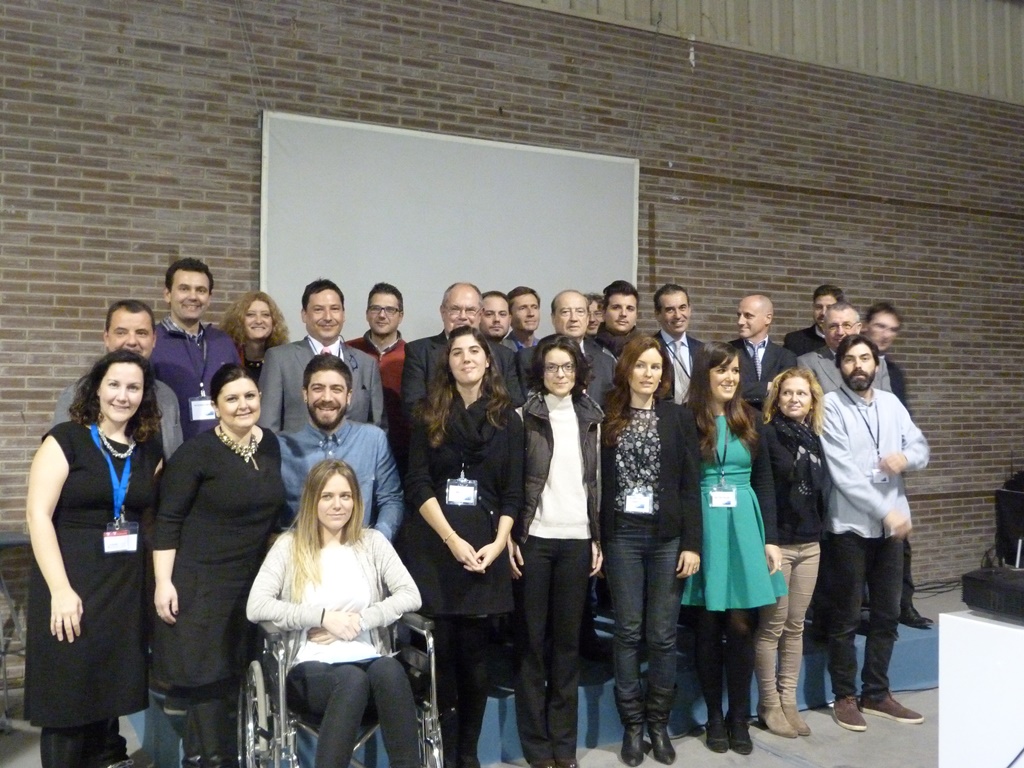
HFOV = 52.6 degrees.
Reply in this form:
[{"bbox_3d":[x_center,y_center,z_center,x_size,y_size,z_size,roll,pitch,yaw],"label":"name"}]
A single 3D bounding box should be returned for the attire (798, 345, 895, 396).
[{"bbox_3d":[1.665,0.183,5.200,0.520,0.740,0.300,0,0,19],"label":"attire"}]

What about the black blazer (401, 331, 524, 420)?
[{"bbox_3d":[-0.210,0.147,4.400,0.540,0.750,0.300,0,0,-6],"label":"black blazer"}]

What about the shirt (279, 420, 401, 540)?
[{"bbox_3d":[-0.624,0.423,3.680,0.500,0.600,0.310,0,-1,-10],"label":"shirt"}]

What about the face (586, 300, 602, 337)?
[{"bbox_3d":[0.438,-0.353,5.500,0.155,0.200,0.160,0,0,6],"label":"face"}]

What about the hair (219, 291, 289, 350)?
[{"bbox_3d":[-1.186,-0.291,4.750,0.310,0.270,0.250,0,-1,-16],"label":"hair"}]

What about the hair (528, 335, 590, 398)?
[{"bbox_3d":[0.186,-0.069,4.060,0.245,0.255,0.250,0,-1,-3],"label":"hair"}]

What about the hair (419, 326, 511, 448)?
[{"bbox_3d":[-0.165,0.012,3.680,0.300,0.420,0.260,0,-1,2],"label":"hair"}]

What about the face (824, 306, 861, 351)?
[{"bbox_3d":[1.634,-0.274,5.120,0.175,0.225,0.180,0,-1,28],"label":"face"}]

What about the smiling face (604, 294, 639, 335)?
[{"bbox_3d":[0.513,-0.328,4.850,0.160,0.205,0.160,0,0,-3],"label":"smiling face"}]

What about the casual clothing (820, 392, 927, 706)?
[{"bbox_3d":[1.648,0.700,4.720,0.460,1.420,0.380,0,-1,-12],"label":"casual clothing"}]

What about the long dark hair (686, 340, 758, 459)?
[{"bbox_3d":[0.886,0.074,4.360,0.300,0.520,0.270,0,-1,-25],"label":"long dark hair"}]

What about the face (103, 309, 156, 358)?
[{"bbox_3d":[-1.326,-0.162,3.600,0.180,0.225,0.170,0,0,-24],"label":"face"}]

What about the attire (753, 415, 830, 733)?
[{"bbox_3d":[1.245,0.838,4.580,0.380,1.420,0.310,0,-1,-13],"label":"attire"}]

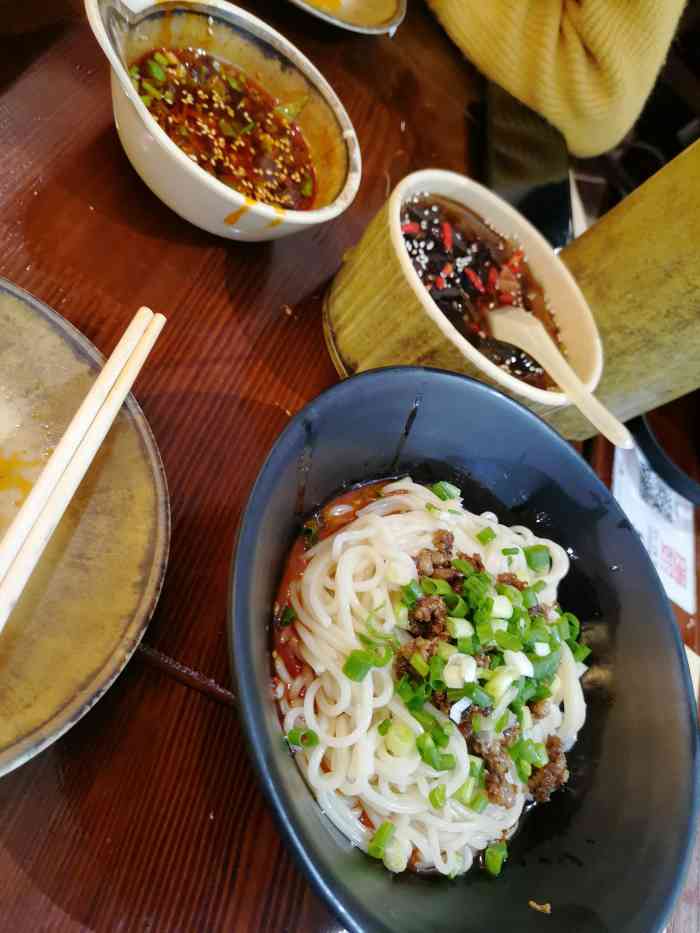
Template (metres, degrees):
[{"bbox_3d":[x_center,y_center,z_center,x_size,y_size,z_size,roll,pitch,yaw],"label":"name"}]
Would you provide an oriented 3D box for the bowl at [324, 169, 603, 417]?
[{"bbox_3d":[0.054,-0.072,0.348,0.130,0.064,0.130,19,55,-28],"label":"bowl"}]

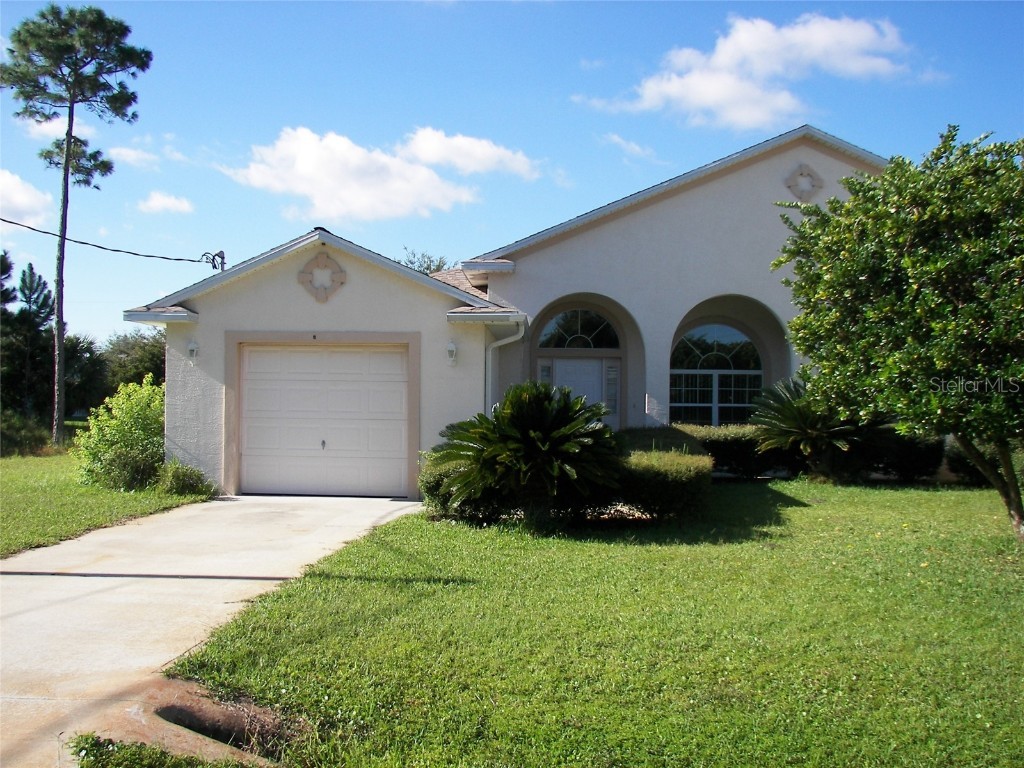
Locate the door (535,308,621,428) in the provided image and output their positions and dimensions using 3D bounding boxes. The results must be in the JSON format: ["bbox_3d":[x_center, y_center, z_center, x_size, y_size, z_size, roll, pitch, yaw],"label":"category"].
[{"bbox_3d":[1.274,0.026,20.400,1.650,2.980,0.200,1,0,4],"label":"door"}]

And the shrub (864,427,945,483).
[{"bbox_3d":[6.654,1.203,18.100,1.450,0.950,1.000,1,0,4],"label":"shrub"}]

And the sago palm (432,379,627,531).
[{"bbox_3d":[0.180,0.812,12.400,2.100,1.700,1.900,1,0,4],"label":"sago palm"}]

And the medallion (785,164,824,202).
[{"bbox_3d":[5.252,-3.606,19.100,0.710,0.710,0.070,1,0,4],"label":"medallion"}]

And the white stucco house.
[{"bbox_3d":[3.449,-1.496,21.283,16.300,6.280,15.000,1,0,4],"label":"white stucco house"}]

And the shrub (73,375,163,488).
[{"bbox_3d":[-5.662,0.689,15.600,1.400,1.680,1.400,1,0,4],"label":"shrub"}]

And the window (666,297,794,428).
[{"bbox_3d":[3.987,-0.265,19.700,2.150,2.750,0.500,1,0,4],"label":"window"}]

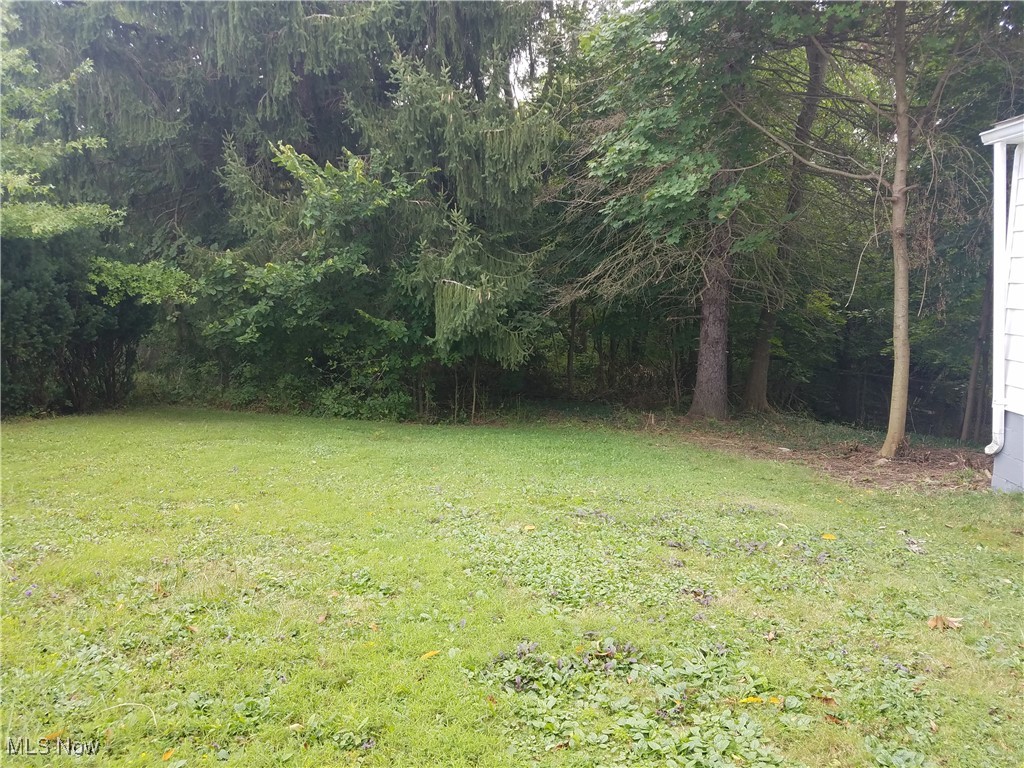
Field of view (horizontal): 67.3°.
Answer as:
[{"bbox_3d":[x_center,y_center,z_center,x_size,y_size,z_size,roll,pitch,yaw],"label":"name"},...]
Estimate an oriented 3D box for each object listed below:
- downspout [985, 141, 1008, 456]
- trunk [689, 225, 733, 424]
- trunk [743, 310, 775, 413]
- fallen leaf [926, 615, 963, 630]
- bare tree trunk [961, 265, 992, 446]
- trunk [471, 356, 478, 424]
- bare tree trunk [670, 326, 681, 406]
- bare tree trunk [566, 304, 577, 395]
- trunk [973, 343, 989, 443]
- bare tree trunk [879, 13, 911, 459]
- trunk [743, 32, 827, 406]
[{"bbox_3d":[3.831,-0.641,6.069,0.130,2.487,0.080,-4,8,1],"label":"downspout"},{"bbox_3d":[2.436,-0.703,9.189,0.400,2.315,0.400,3,8,15],"label":"trunk"},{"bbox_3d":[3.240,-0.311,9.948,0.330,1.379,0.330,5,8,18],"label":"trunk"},{"bbox_3d":[2.073,1.143,3.686,0.155,0.040,0.100,0,8,0],"label":"fallen leaf"},{"bbox_3d":[5.459,-0.331,9.037,0.090,2.033,0.090,8,9,31],"label":"bare tree trunk"},{"bbox_3d":[-0.425,0.077,8.840,0.045,0.791,0.045,3,8,-3],"label":"trunk"},{"bbox_3d":[2.124,-0.210,9.962,0.070,1.074,0.070,-4,8,12],"label":"bare tree trunk"},{"bbox_3d":[0.884,-0.498,11.235,0.110,1.378,0.110,2,8,4],"label":"bare tree trunk"},{"bbox_3d":[5.682,0.108,9.298,0.070,1.222,0.070,5,9,31],"label":"trunk"},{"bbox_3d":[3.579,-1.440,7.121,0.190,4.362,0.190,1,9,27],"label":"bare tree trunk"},{"bbox_3d":[3.448,-1.929,9.729,0.380,4.670,0.380,9,8,18],"label":"trunk"}]

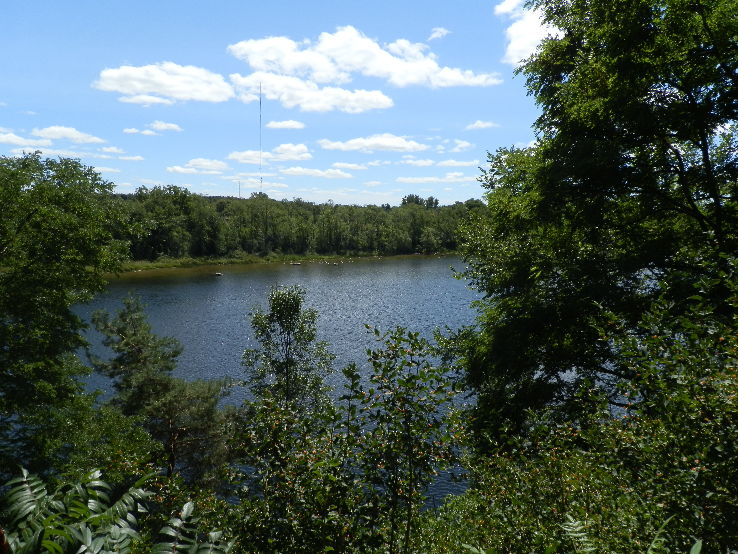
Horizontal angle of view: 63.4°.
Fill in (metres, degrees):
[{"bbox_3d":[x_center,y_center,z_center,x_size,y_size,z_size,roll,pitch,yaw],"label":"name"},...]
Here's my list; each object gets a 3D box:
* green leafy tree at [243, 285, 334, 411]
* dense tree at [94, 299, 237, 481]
[{"bbox_3d":[-2.150,2.400,16.000,2.500,4.400,2.400,0,6,0],"label":"green leafy tree"},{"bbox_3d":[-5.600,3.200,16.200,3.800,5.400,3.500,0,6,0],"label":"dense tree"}]

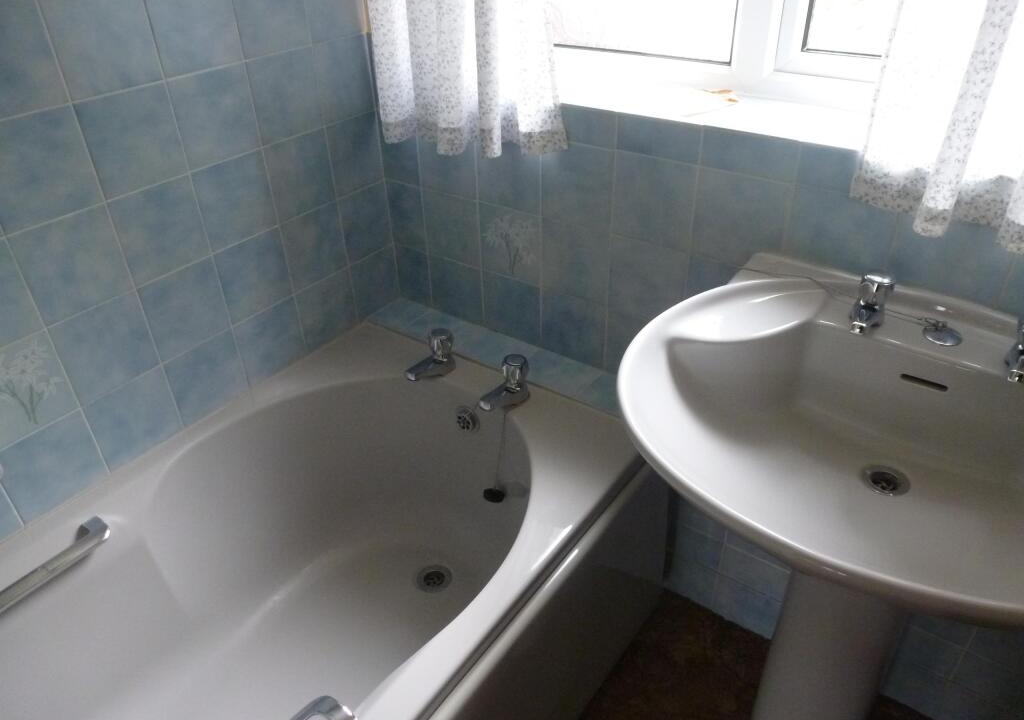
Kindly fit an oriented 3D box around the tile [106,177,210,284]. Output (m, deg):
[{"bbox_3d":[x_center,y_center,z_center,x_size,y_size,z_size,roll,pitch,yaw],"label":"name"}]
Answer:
[{"bbox_3d":[-0.573,-0.213,1.162,0.010,0.146,0.146,20,39,29],"label":"tile"}]

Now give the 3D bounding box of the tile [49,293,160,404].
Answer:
[{"bbox_3d":[-0.660,-0.020,1.163,0.010,0.148,0.148,20,39,29],"label":"tile"}]

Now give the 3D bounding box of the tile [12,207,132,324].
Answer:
[{"bbox_3d":[-0.655,-0.144,1.063,0.010,0.146,0.146,20,39,29],"label":"tile"}]

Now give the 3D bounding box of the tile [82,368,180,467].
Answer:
[{"bbox_3d":[-0.650,0.099,1.223,0.010,0.138,0.148,20,40,30],"label":"tile"}]

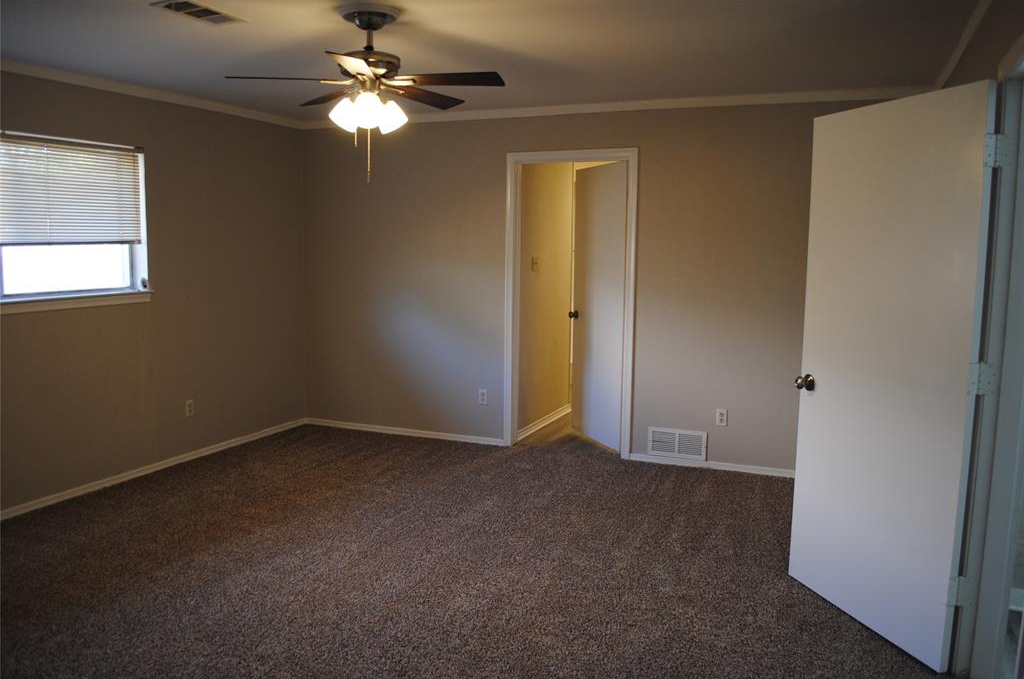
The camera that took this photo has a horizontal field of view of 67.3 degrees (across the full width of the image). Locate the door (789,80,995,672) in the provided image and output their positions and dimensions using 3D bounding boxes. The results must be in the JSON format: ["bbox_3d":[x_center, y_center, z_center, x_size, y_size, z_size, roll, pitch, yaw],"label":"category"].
[{"bbox_3d":[1.409,0.123,2.983,0.042,2.022,0.825,-2,8,-17],"label":"door"}]

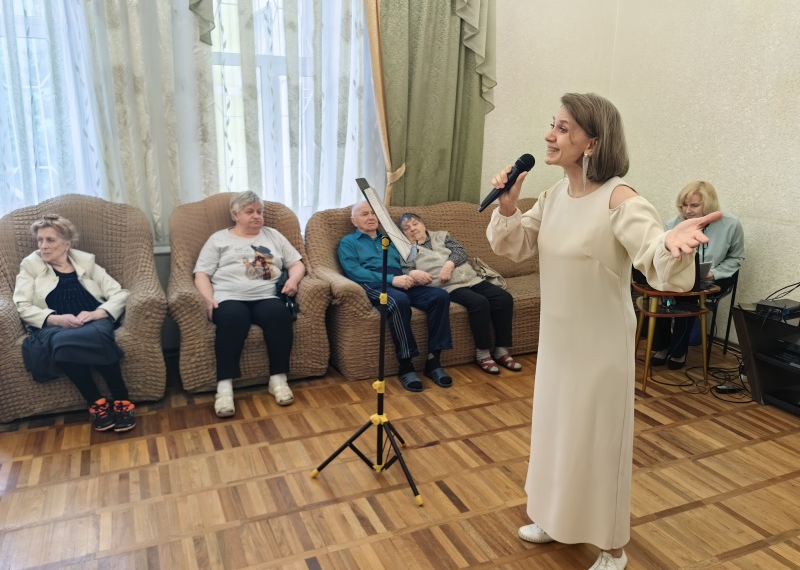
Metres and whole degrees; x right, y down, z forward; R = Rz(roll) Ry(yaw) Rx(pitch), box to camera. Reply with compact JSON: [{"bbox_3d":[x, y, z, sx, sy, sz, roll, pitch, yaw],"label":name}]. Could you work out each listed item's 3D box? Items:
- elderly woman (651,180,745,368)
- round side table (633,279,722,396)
[{"bbox_3d":[2.047,-0.080,4.312,0.528,1.238,0.619,13,18,39],"label":"elderly woman"},{"bbox_3d":[1.683,0.301,3.987,0.566,0.634,0.566,13,18,39],"label":"round side table"}]

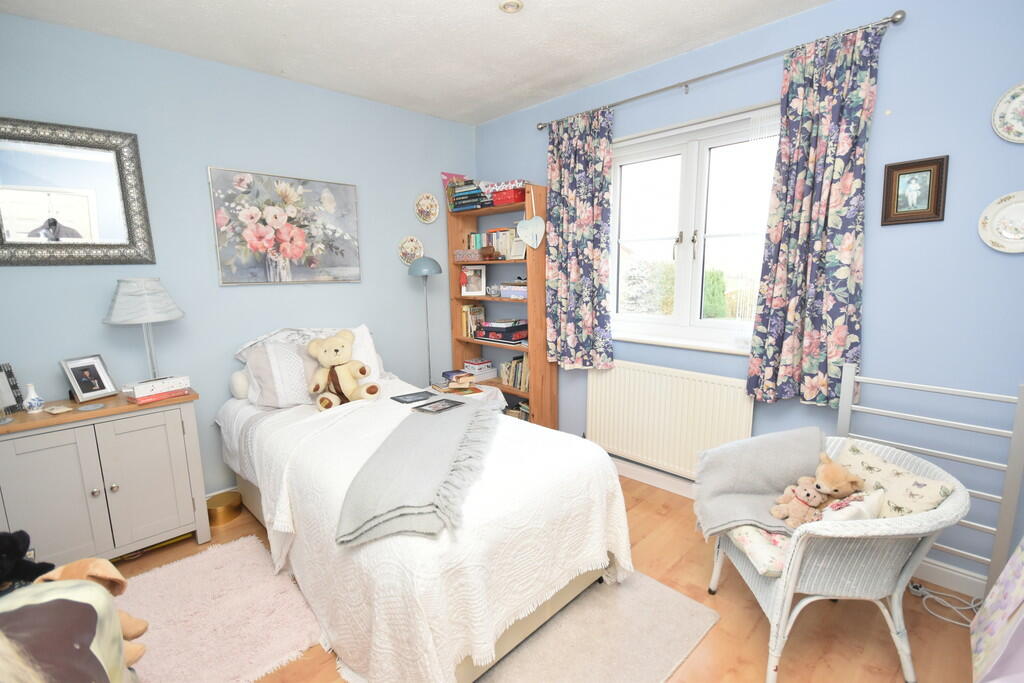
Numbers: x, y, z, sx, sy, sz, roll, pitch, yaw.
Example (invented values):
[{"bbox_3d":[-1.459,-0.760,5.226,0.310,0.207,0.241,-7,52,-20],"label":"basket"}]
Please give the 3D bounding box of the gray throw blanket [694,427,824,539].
[{"bbox_3d":[0.881,0.496,1.622,0.460,0.290,0.350,-1,9,2],"label":"gray throw blanket"}]

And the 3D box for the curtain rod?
[{"bbox_3d":[0.806,-1.291,2.315,0.075,0.055,1.825,-10,13,-43],"label":"curtain rod"}]

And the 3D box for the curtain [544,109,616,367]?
[{"bbox_3d":[0.422,-0.594,2.882,0.120,1.560,0.500,-10,13,-43],"label":"curtain"}]

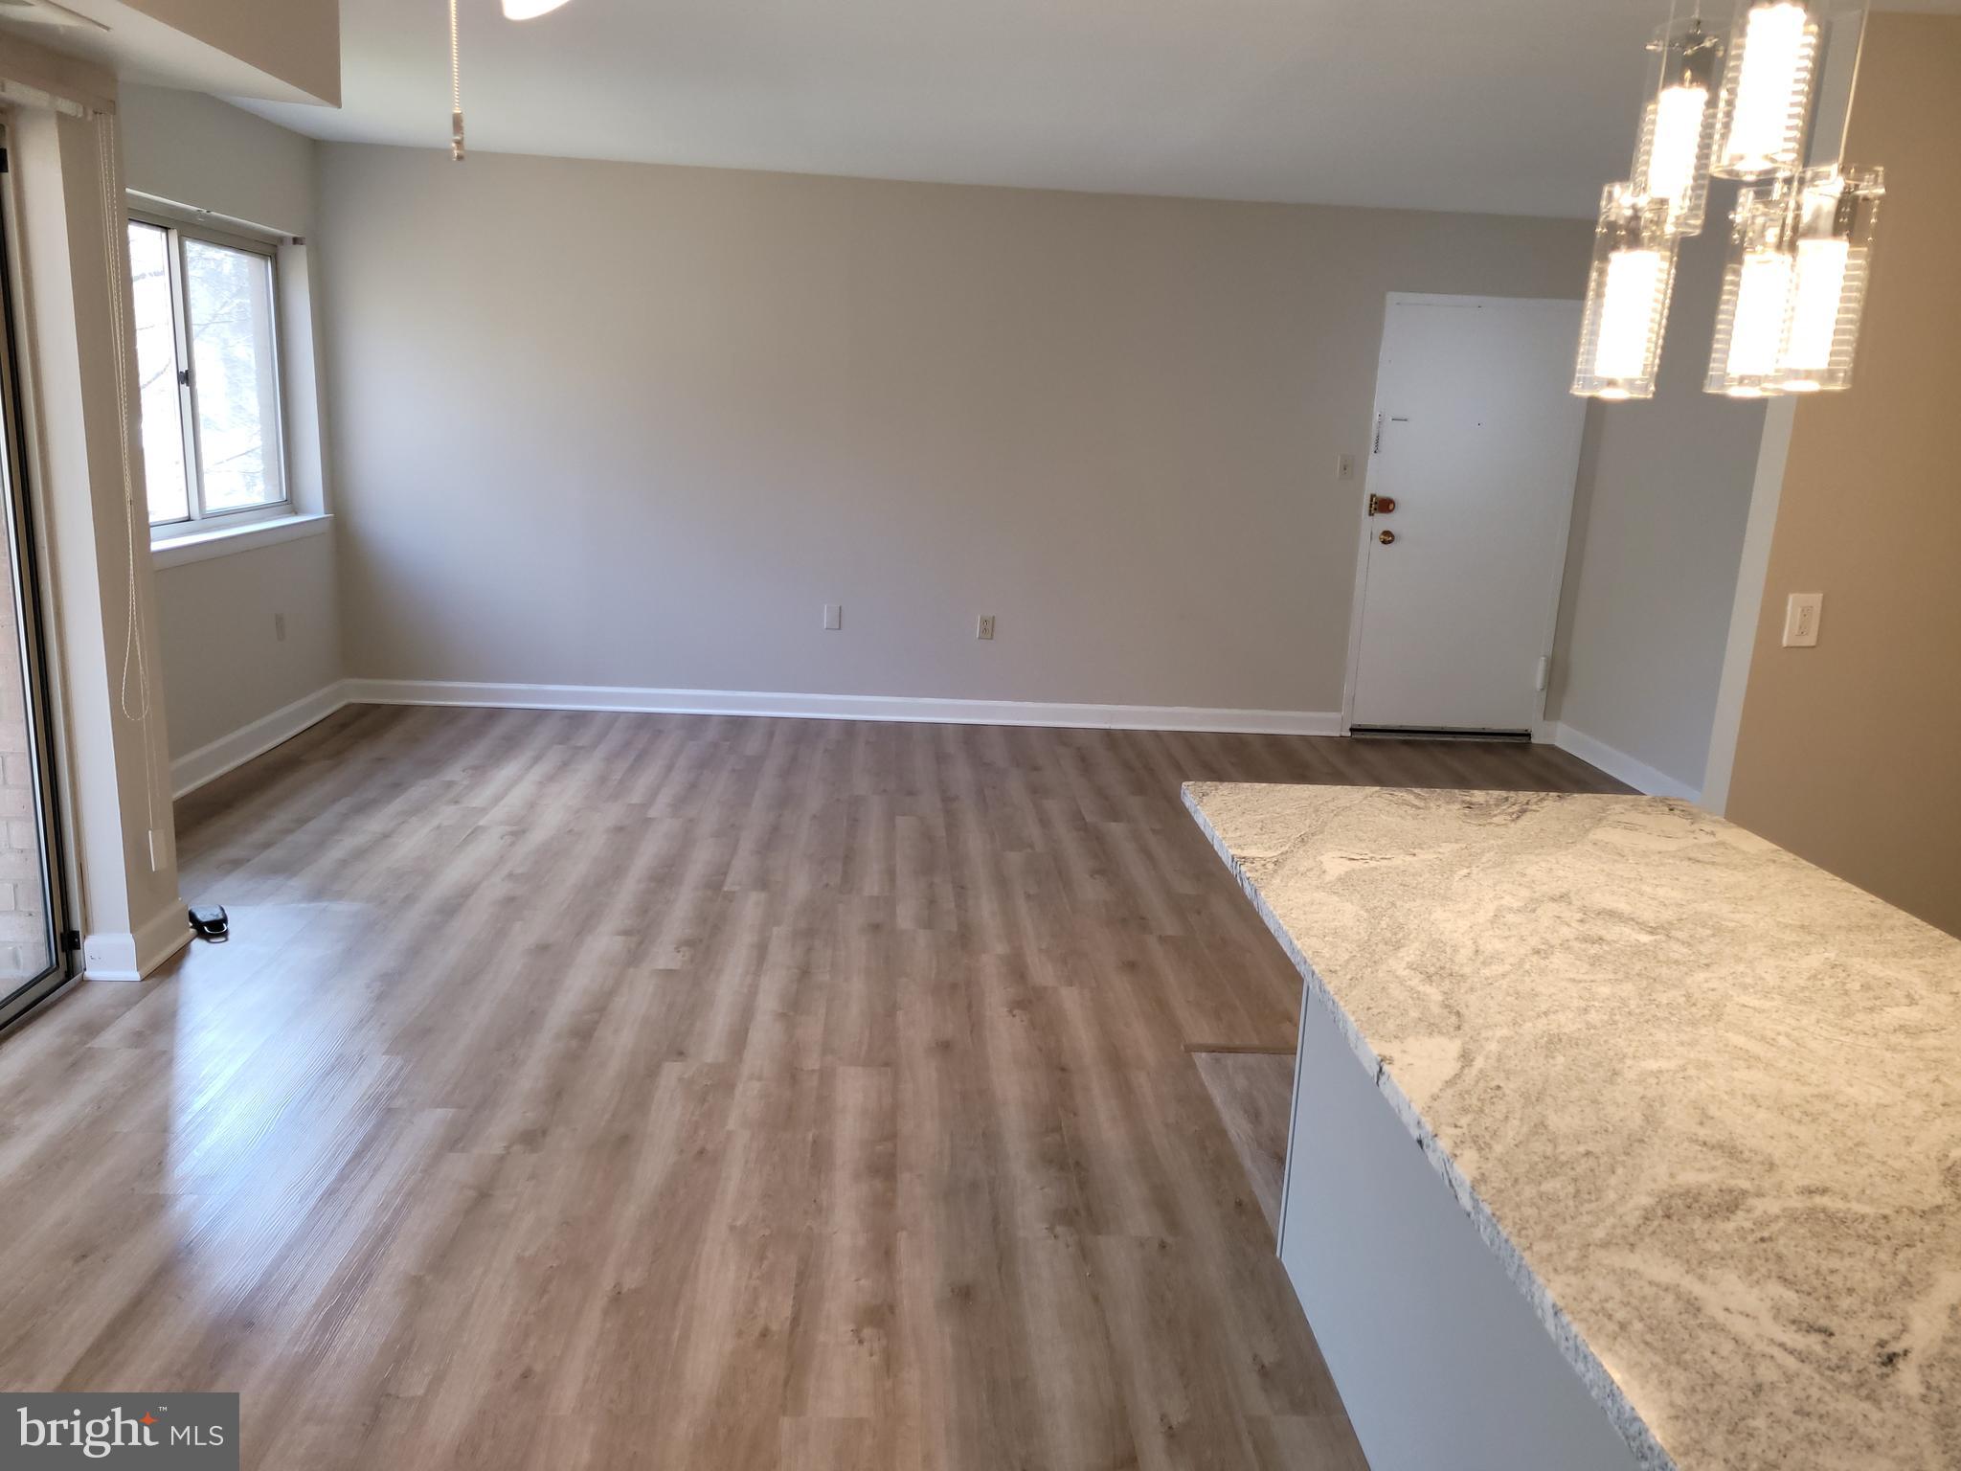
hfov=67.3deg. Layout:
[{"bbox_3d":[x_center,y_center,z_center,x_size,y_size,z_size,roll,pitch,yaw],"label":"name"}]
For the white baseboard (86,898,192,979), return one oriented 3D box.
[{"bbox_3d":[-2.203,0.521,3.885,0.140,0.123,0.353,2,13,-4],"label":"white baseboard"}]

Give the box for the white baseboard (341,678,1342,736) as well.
[{"bbox_3d":[-0.594,-0.129,7.010,4.714,0.117,0.022,2,13,-4],"label":"white baseboard"}]

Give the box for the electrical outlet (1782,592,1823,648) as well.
[{"bbox_3d":[1.819,-0.254,3.255,0.074,0.118,0.010,2,13,-4],"label":"electrical outlet"}]

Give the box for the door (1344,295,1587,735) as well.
[{"bbox_3d":[2.304,-0.995,6.984,0.980,2.044,0.055,2,13,-4],"label":"door"}]

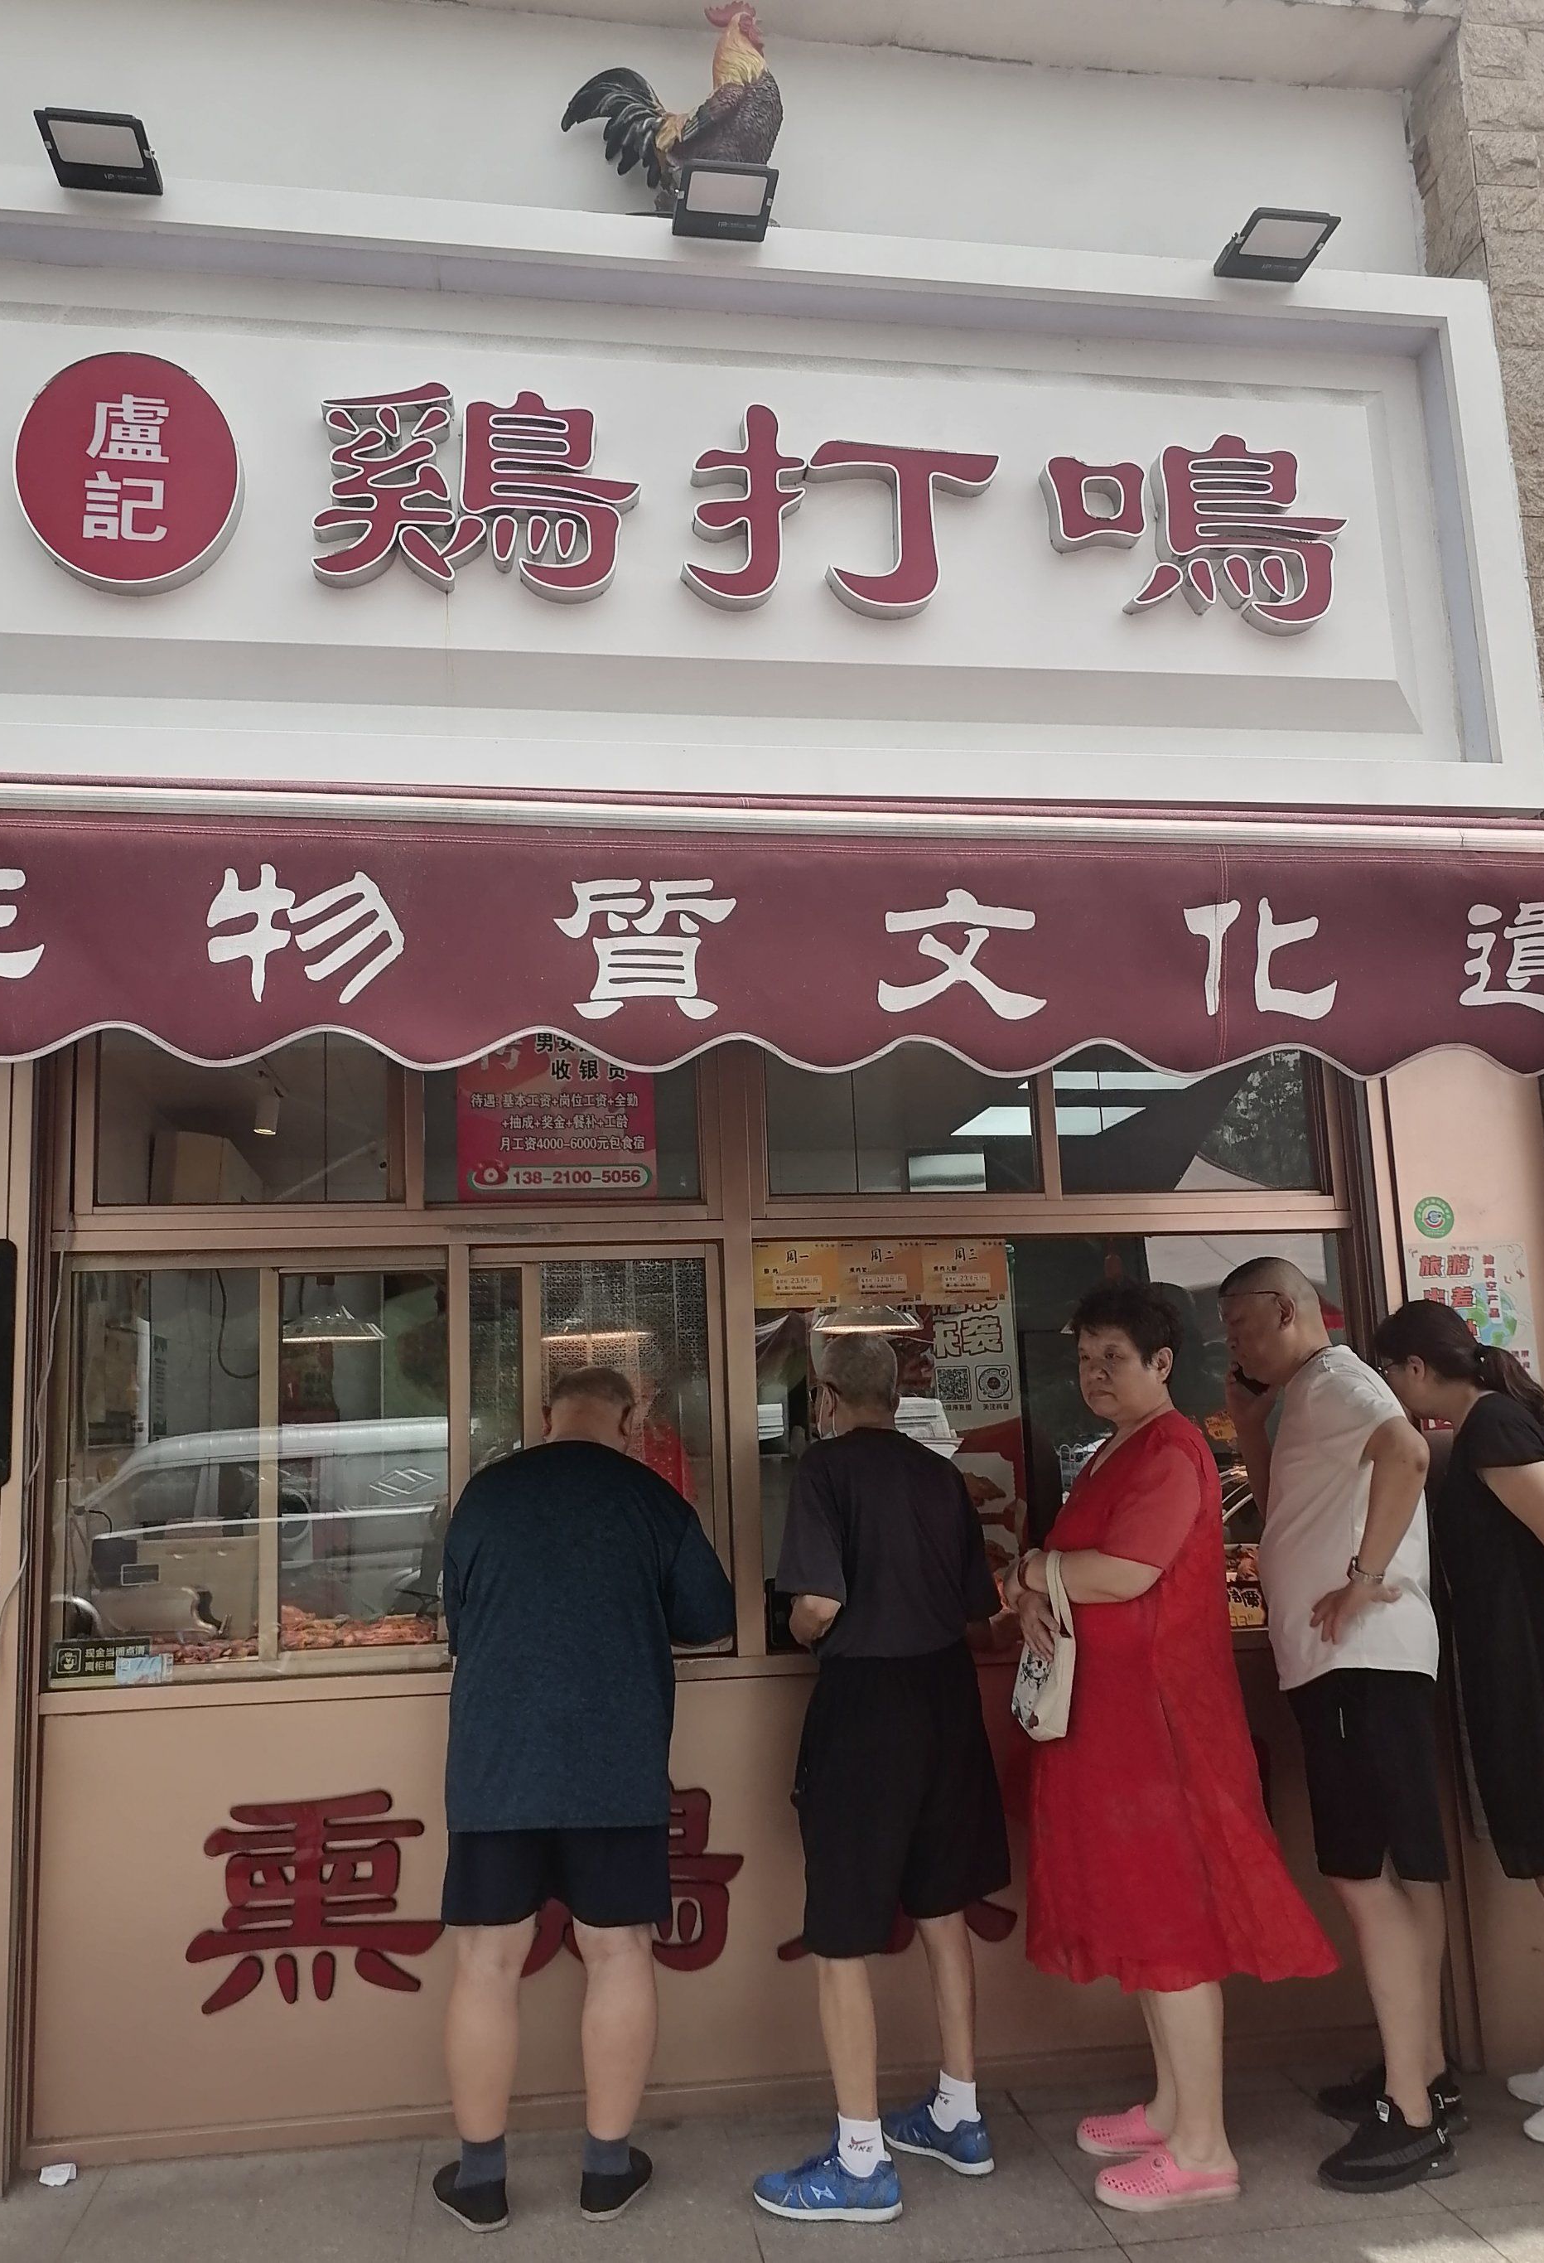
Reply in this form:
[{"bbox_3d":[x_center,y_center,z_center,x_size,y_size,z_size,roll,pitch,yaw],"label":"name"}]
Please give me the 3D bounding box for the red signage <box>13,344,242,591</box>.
[{"bbox_3d":[-1.368,-1.402,3.767,0.465,0.530,0.065,-1,-10,-10],"label":"red signage"}]

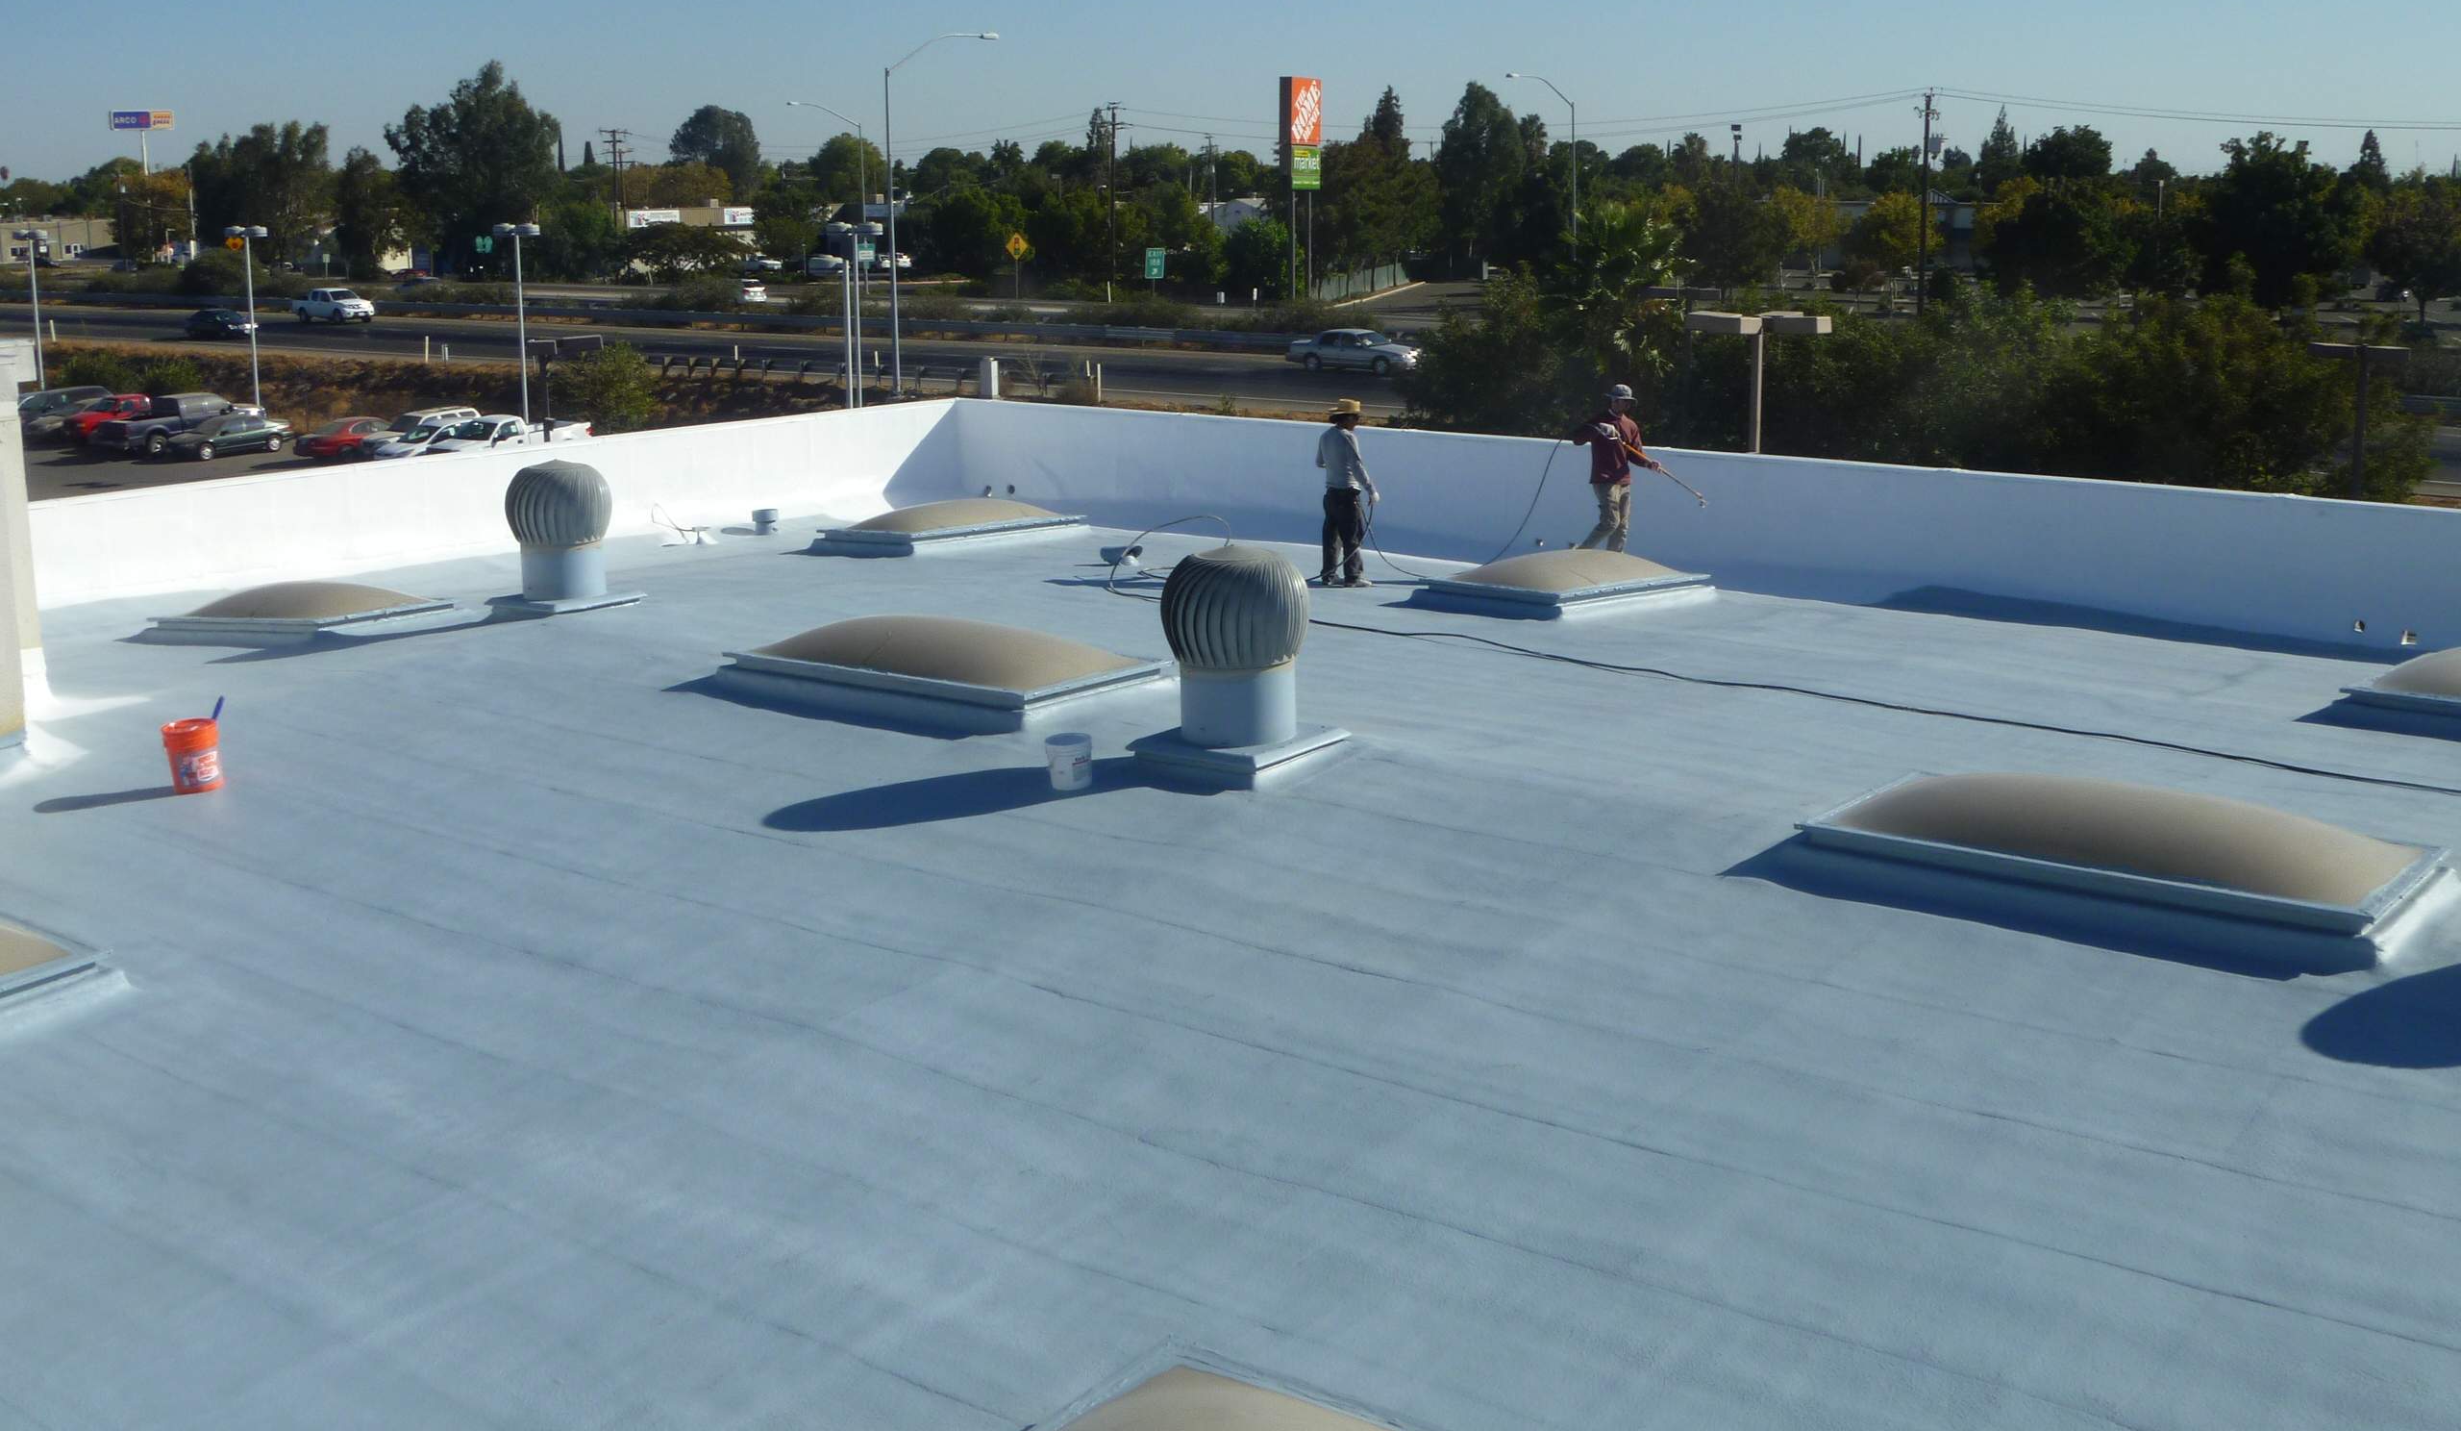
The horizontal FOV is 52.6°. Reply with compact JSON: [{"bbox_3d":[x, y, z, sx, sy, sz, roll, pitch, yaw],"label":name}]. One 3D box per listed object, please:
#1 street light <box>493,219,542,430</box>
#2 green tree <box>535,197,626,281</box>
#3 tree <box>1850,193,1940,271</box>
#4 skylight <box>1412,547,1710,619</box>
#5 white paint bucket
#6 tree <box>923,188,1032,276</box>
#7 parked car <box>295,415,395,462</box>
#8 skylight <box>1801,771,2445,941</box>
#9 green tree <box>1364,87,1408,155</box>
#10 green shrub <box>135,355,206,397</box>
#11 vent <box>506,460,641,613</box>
[{"bbox_3d":[-23.440,-12.743,82.277,1.850,6.850,0.850,9,15,36],"label":"street light"},{"bbox_3d":[-53.532,-39.159,205.709,7.400,7.200,7.400,0,11,0],"label":"green tree"},{"bbox_3d":[56.532,-41.188,212.752,7.438,7.061,7.438,3,13,15],"label":"tree"},{"bbox_3d":[2.922,-1.201,21.410,1.380,0.440,2.610,9,13,37],"label":"skylight"},{"bbox_3d":[-0.862,0.241,13.372,0.252,0.272,0.252,0,12,0],"label":"white paint bucket"},{"bbox_3d":[-16.827,-31.986,164.356,6.900,6.100,6.400,-1,12,-6],"label":"tree"},{"bbox_3d":[-31.558,-10.200,90.302,1.780,1.380,4.700,6,14,28],"label":"parked car"},{"bbox_3d":[4.099,0.506,11.517,2.570,0.320,1.330,9,15,38],"label":"skylight"},{"bbox_3d":[14.413,-49.378,231.772,5.500,18.000,5.500,0,11,0],"label":"green tree"},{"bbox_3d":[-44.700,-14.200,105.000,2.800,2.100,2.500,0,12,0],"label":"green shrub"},{"bbox_3d":[-4.904,-1.303,18.292,0.810,1.110,0.810,9,14,37],"label":"vent"}]

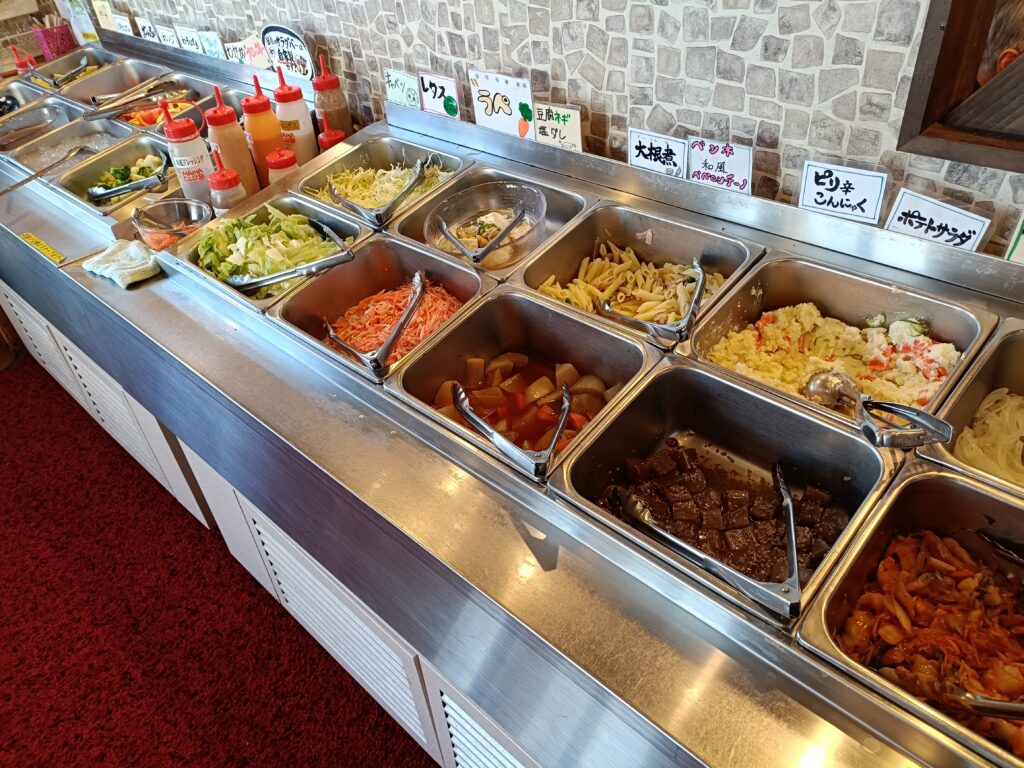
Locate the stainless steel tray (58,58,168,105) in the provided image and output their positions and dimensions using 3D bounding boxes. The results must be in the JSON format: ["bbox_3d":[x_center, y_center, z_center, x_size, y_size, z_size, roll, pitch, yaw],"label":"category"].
[{"bbox_3d":[-1.243,-0.910,2.349,0.325,0.100,0.265,28,59,35],"label":"stainless steel tray"}]

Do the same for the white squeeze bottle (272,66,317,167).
[{"bbox_3d":[-0.530,-0.626,1.823,0.083,0.290,0.083,27,47,35],"label":"white squeeze bottle"}]

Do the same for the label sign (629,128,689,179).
[{"bbox_3d":[0.250,-0.394,1.274,0.118,0.072,0.005,28,48,35],"label":"label sign"}]

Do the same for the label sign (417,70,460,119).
[{"bbox_3d":[-0.153,-0.606,1.566,0.120,0.094,0.004,27,47,35],"label":"label sign"}]

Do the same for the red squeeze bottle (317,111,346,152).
[{"bbox_3d":[-0.429,-0.557,1.796,0.076,0.200,0.076,27,47,35],"label":"red squeeze bottle"}]

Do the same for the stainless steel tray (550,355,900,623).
[{"bbox_3d":[0.261,0.138,0.916,0.325,0.100,0.265,28,59,35],"label":"stainless steel tray"}]

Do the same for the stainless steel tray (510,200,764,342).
[{"bbox_3d":[0.200,-0.153,1.216,0.325,0.100,0.265,28,59,35],"label":"stainless steel tray"}]

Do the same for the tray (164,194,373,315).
[{"bbox_3d":[-0.459,-0.241,1.486,0.327,0.100,0.266,28,58,35],"label":"tray"}]

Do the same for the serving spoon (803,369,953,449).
[{"bbox_3d":[0.445,0.035,0.903,0.062,0.046,0.187,-36,33,-20],"label":"serving spoon"}]

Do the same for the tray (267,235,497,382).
[{"bbox_3d":[-0.220,-0.111,1.312,0.325,0.102,0.265,27,58,35],"label":"tray"}]

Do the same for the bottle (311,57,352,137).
[{"bbox_3d":[-0.456,-0.684,1.888,0.086,0.288,0.086,-12,38,-9],"label":"bottle"}]

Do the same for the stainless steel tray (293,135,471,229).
[{"bbox_3d":[-0.274,-0.409,1.626,0.325,0.102,0.265,27,58,35],"label":"stainless steel tray"}]

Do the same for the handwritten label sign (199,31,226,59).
[{"bbox_3d":[-0.891,-1.006,2.199,0.122,0.080,0.005,27,47,35],"label":"handwritten label sign"}]

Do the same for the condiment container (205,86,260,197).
[{"bbox_3d":[-0.645,-0.539,1.716,0.074,0.286,0.074,28,48,35],"label":"condiment container"}]

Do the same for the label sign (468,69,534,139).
[{"bbox_3d":[-0.019,-0.544,1.456,0.166,0.125,0.004,27,47,35],"label":"label sign"}]

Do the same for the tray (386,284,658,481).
[{"bbox_3d":[0.022,0.014,1.119,0.325,0.102,0.265,27,58,35],"label":"tray"}]

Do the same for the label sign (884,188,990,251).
[{"bbox_3d":[0.582,-0.216,1.019,0.118,0.074,0.005,33,51,29],"label":"label sign"}]

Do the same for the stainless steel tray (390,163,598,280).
[{"bbox_3d":[-0.034,-0.284,1.434,0.325,0.102,0.265,27,58,35],"label":"stainless steel tray"}]

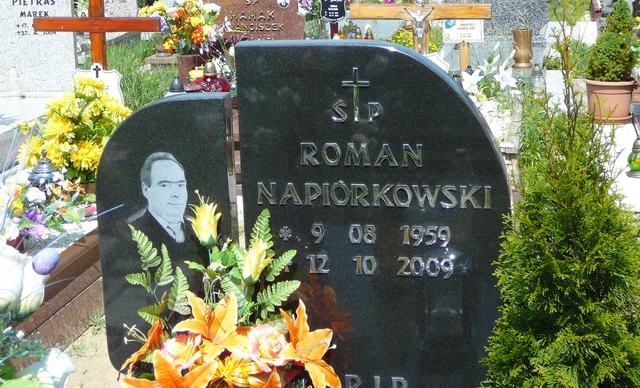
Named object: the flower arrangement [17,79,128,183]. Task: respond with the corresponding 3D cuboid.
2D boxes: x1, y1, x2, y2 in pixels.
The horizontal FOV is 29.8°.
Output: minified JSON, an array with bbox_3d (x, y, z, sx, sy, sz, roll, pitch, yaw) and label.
[{"bbox_3d":[-1.103,-0.285,5.400,0.460,0.450,0.420,1,14,12],"label":"flower arrangement"}]

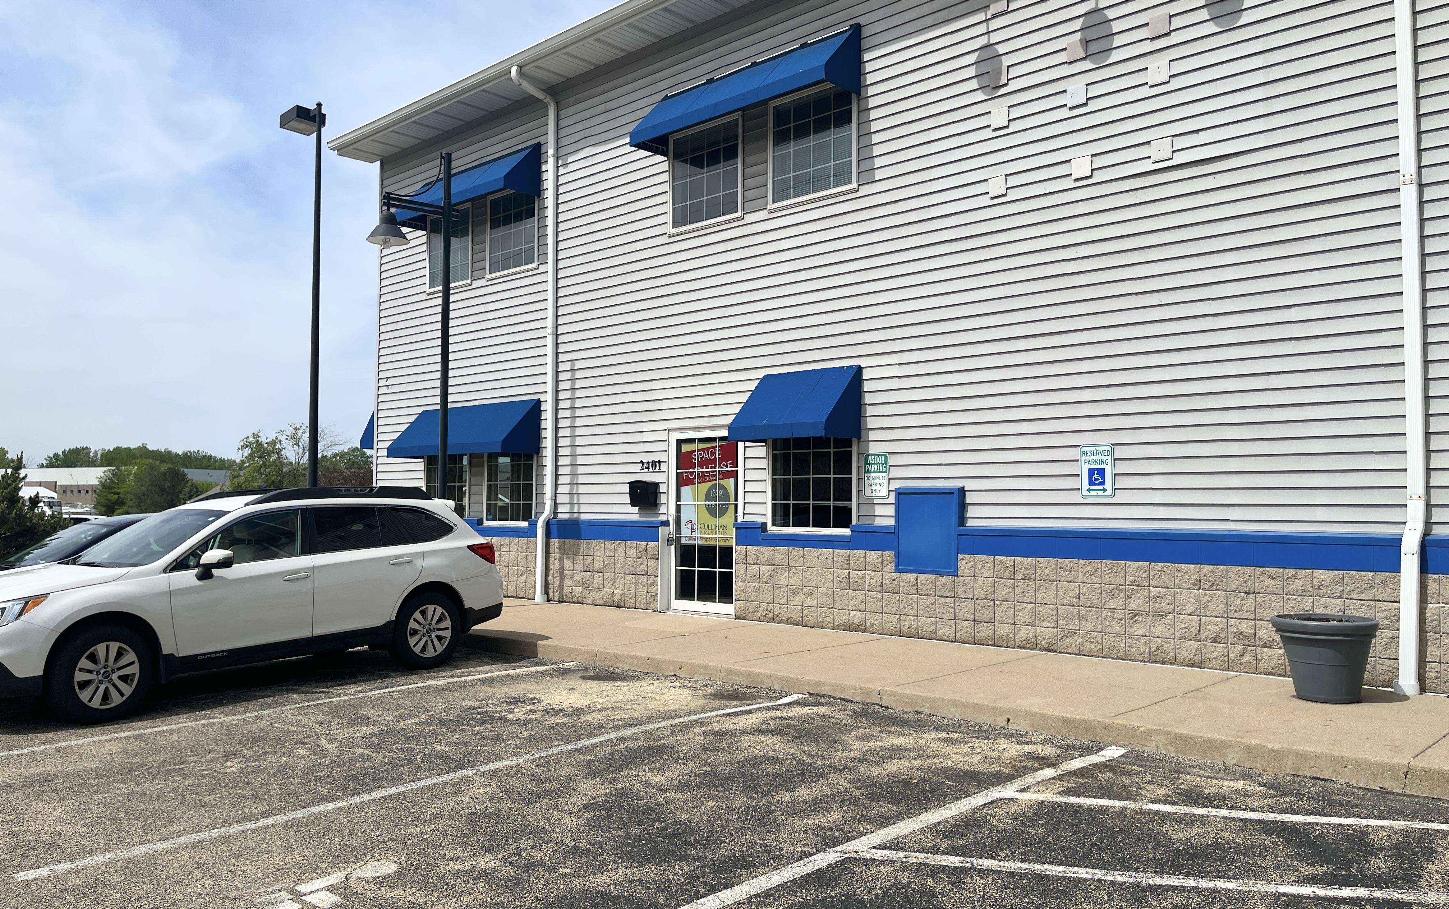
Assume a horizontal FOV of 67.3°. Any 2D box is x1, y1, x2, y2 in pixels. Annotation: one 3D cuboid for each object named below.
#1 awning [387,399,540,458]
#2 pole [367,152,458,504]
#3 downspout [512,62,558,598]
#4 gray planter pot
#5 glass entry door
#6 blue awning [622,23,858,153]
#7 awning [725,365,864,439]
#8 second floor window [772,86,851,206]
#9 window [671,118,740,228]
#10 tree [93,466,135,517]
[{"bbox_3d":[-3.800,-0.348,15.640,2.932,0.748,0.609,-2,-3,43],"label":"awning"},{"bbox_3d":[-3.786,-0.954,13.251,1.090,5.680,0.520,3,-4,-42],"label":"pole"},{"bbox_3d":[-2.529,-1.594,14.474,0.135,7.040,0.650,-2,-3,43],"label":"downspout"},{"bbox_3d":[4.032,1.366,7.288,0.635,0.535,0.635,-2,-4,43],"label":"gray planter pot"},{"bbox_3d":[-0.215,0.797,12.646,1.100,2.080,0.090,-2,-3,43],"label":"glass entry door"},{"bbox_3d":[0.153,-4.061,12.064,2.910,0.790,0.620,-2,-4,43],"label":"blue awning"},{"bbox_3d":[0.721,-0.524,11.337,1.310,0.770,0.620,-2,-4,43],"label":"awning"},{"bbox_3d":[0.946,-3.347,11.720,1.120,1.130,0.100,-2,-3,43],"label":"second floor window"},{"bbox_3d":[-0.230,-3.286,12.829,1.125,1.125,0.100,-2,-3,43],"label":"window"},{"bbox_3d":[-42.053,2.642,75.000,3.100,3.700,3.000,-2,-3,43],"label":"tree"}]

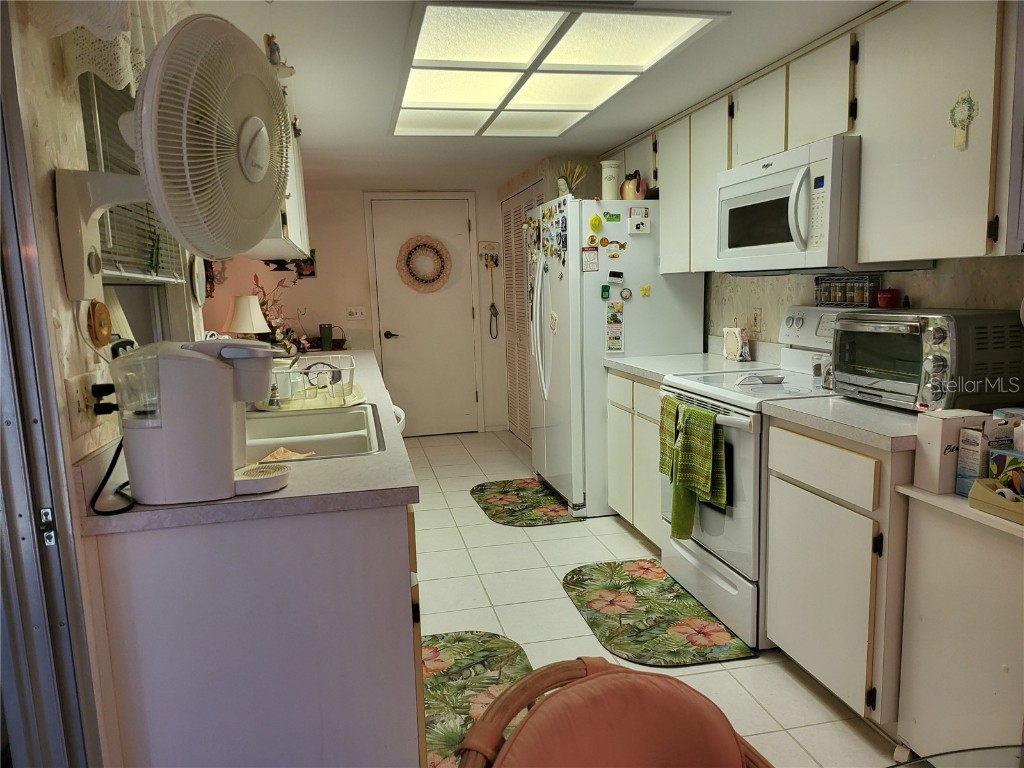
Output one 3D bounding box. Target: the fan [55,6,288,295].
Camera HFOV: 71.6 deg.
[{"bbox_3d":[-0.626,-0.411,1.328,0.400,0.500,0.440,-1,8,1],"label":"fan"}]

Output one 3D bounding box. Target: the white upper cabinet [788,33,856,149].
[{"bbox_3d":[1.197,-0.996,2.474,0.310,0.330,0.360,-3,8,-12],"label":"white upper cabinet"}]

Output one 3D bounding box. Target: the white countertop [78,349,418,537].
[{"bbox_3d":[-0.862,0.027,3.028,0.623,0.040,3.413,-3,8,-12],"label":"white countertop"}]

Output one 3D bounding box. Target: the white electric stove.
[{"bbox_3d":[1.016,0.292,2.760,0.680,1.152,0.763,-3,8,-12],"label":"white electric stove"}]

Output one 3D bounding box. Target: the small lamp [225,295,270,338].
[{"bbox_3d":[-1.893,-0.427,5.095,0.290,0.400,0.290,-3,8,-12],"label":"small lamp"}]

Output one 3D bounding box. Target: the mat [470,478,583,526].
[{"bbox_3d":[0.056,0.710,4.364,0.547,0.012,0.955,-3,8,-12],"label":"mat"}]

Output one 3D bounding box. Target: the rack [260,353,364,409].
[{"bbox_3d":[-0.769,-0.015,2.719,0.390,0.134,0.540,-3,8,-12],"label":"rack"}]

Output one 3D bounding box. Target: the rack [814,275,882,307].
[{"bbox_3d":[1.296,-0.353,2.718,0.060,0.118,0.295,-3,8,-12],"label":"rack"}]

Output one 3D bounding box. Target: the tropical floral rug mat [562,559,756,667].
[{"bbox_3d":[0.510,0.875,2.794,0.485,0.010,0.885,-3,8,-12],"label":"tropical floral rug mat"}]

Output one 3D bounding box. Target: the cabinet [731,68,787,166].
[{"bbox_3d":[1.117,-1.043,2.830,0.310,0.330,0.375,-3,8,-12],"label":"cabinet"}]

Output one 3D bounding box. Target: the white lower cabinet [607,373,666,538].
[{"bbox_3d":[0.887,0.348,3.529,0.612,0.832,0.765,-3,8,-12],"label":"white lower cabinet"}]

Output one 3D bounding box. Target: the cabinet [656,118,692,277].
[{"bbox_3d":[0.957,-0.939,3.609,0.310,0.740,0.375,-3,8,-12],"label":"cabinet"}]

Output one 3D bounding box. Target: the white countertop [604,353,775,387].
[{"bbox_3d":[0.868,-0.084,3.472,0.630,0.040,0.770,-3,8,-12],"label":"white countertop"}]

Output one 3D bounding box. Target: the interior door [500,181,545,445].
[{"bbox_3d":[0.098,-0.495,5.598,0.040,1.992,1.280,-3,8,-12],"label":"interior door"}]

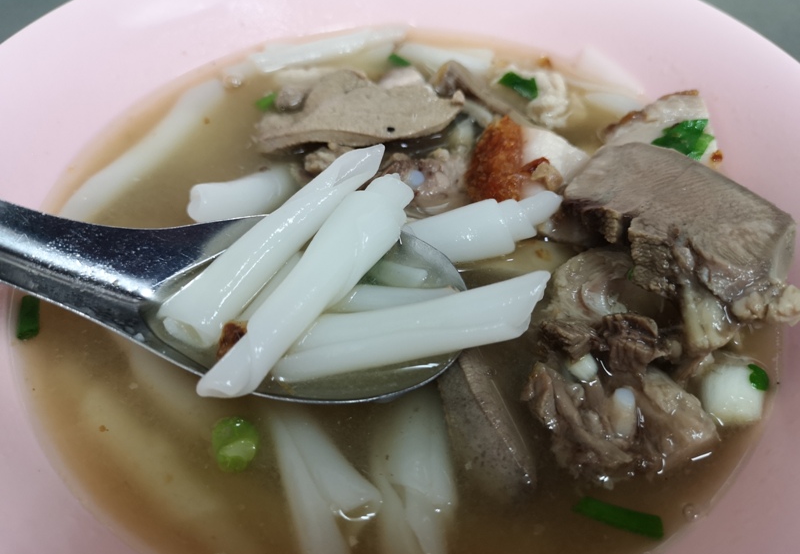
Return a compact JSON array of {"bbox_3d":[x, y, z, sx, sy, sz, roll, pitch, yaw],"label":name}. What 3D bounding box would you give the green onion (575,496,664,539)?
[{"bbox_3d":[0.036,0.040,0.103,0.013,0.003,0.003,15,54,12],"label":"green onion"}]

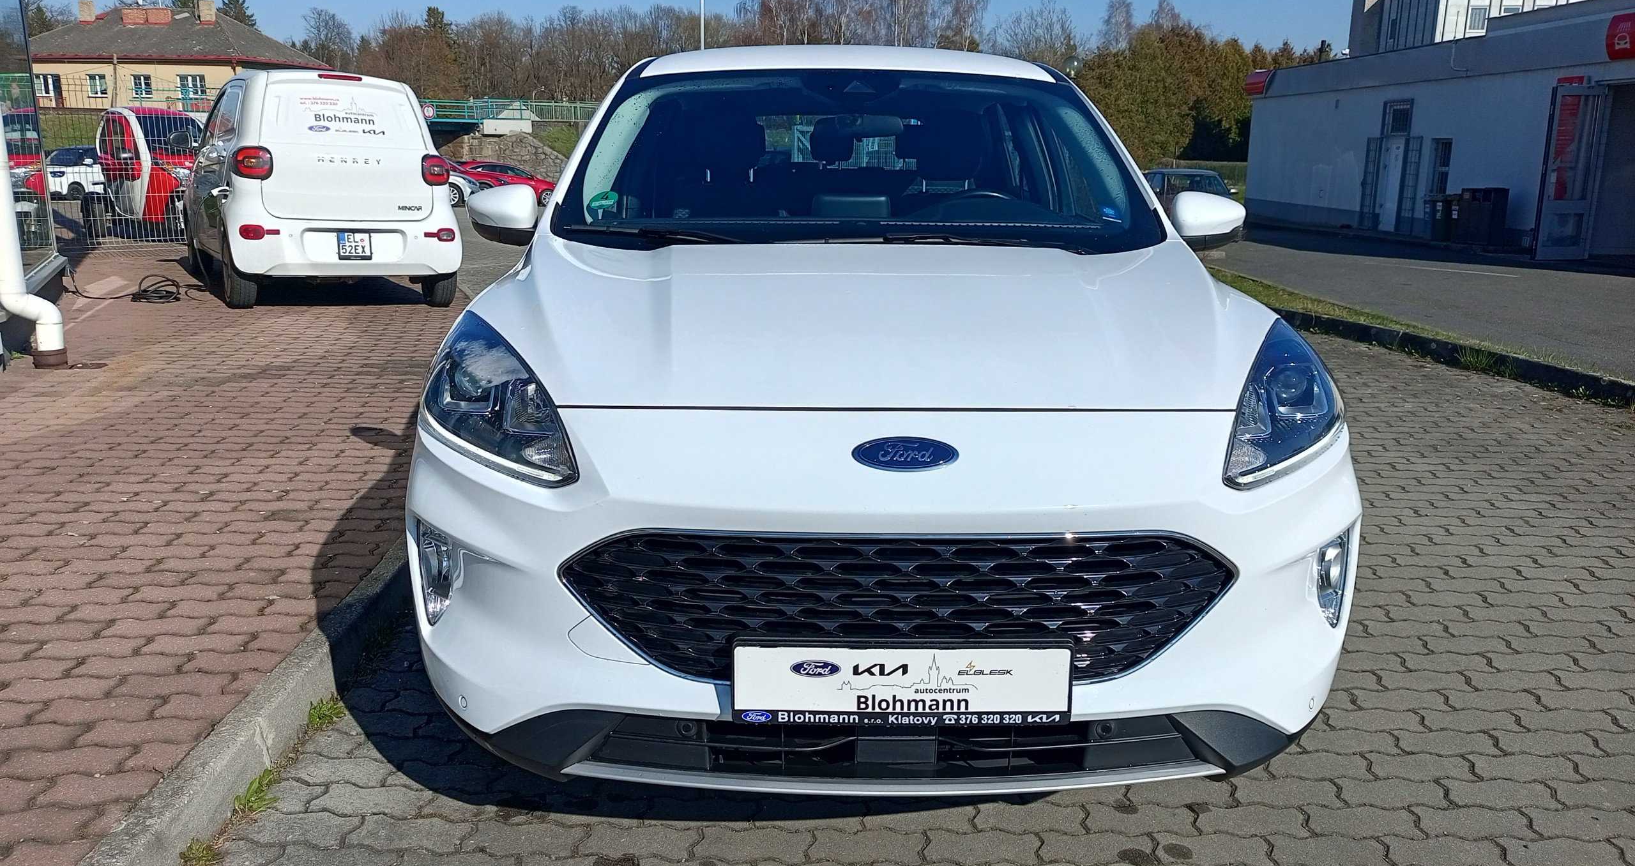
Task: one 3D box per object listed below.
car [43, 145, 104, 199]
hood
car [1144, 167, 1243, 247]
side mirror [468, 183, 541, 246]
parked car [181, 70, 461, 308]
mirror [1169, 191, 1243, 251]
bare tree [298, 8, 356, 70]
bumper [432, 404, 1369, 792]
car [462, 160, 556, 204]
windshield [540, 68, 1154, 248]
[{"bbox_3d":[-21.600,-7.600,34.800,1.750,1.570,4.000,2,13,5],"label":"car"},{"bbox_3d":[0.128,-0.281,2.463,1.640,0.220,1.240,0,13,-1],"label":"hood"},{"bbox_3d":[7.726,-4.784,24.500,1.720,1.420,4.100,1,14,2],"label":"car"},{"bbox_3d":[-0.870,-0.612,3.310,0.230,0.180,0.150,2,13,5],"label":"side mirror"},{"bbox_3d":[-3.785,-1.882,8.907,1.470,1.570,3.000,-5,16,-31],"label":"parked car"},{"bbox_3d":[1.088,-0.598,3.355,0.240,0.180,0.180,0,13,-1],"label":"mirror"},{"bbox_3d":[-46.525,-35.392,112.000,5.500,10.200,5.500,0,13,0],"label":"bare tree"},{"bbox_3d":[0.130,0.290,2.112,1.860,0.630,0.540,0,13,-1],"label":"bumper"},{"bbox_3d":[-9.000,-7.690,36.500,4.350,1.470,1.800,6,14,21],"label":"car"},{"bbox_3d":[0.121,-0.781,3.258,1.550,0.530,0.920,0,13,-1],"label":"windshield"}]

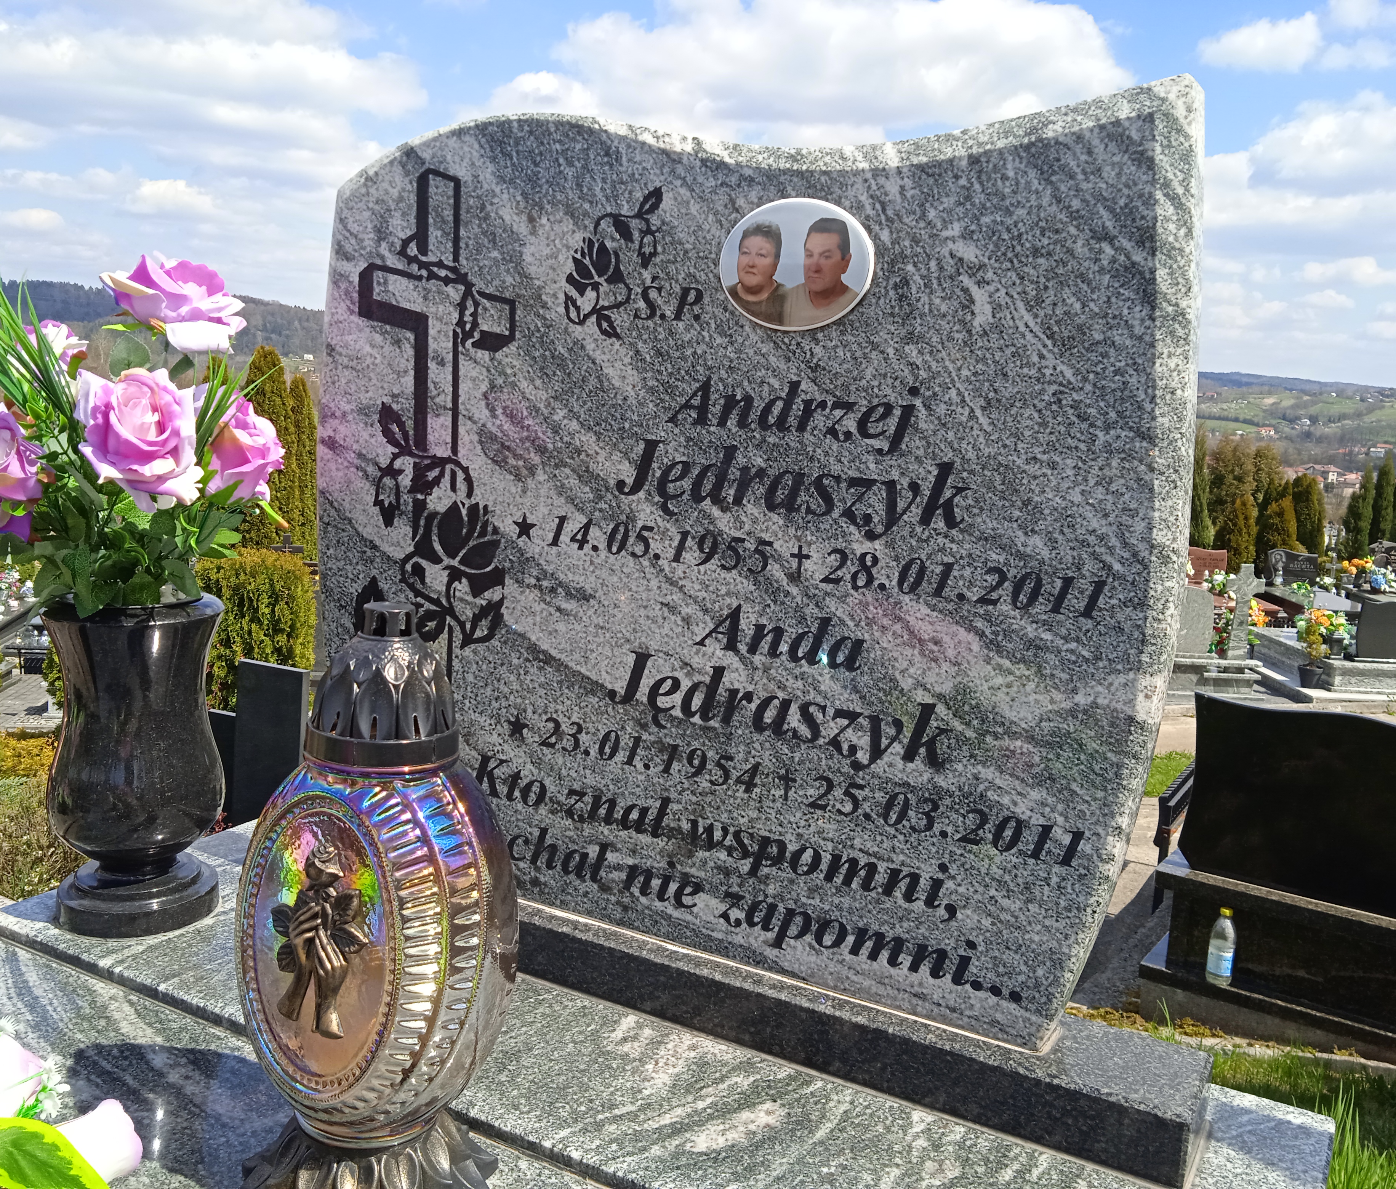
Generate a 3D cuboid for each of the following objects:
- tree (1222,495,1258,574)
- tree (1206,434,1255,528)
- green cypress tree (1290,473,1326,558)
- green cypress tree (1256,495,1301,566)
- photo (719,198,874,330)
[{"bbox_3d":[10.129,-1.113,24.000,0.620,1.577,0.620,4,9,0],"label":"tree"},{"bbox_3d":[12.357,-2.231,30.000,1.020,3.030,1.020,4,9,0],"label":"tree"},{"bbox_3d":[12.068,-1.416,25.500,0.680,2.000,0.680,4,9,0],"label":"green cypress tree"},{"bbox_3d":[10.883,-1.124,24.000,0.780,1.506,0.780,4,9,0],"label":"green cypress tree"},{"bbox_3d":[0.080,-0.269,1.046,0.137,0.105,0.010,8,10,27],"label":"photo"}]

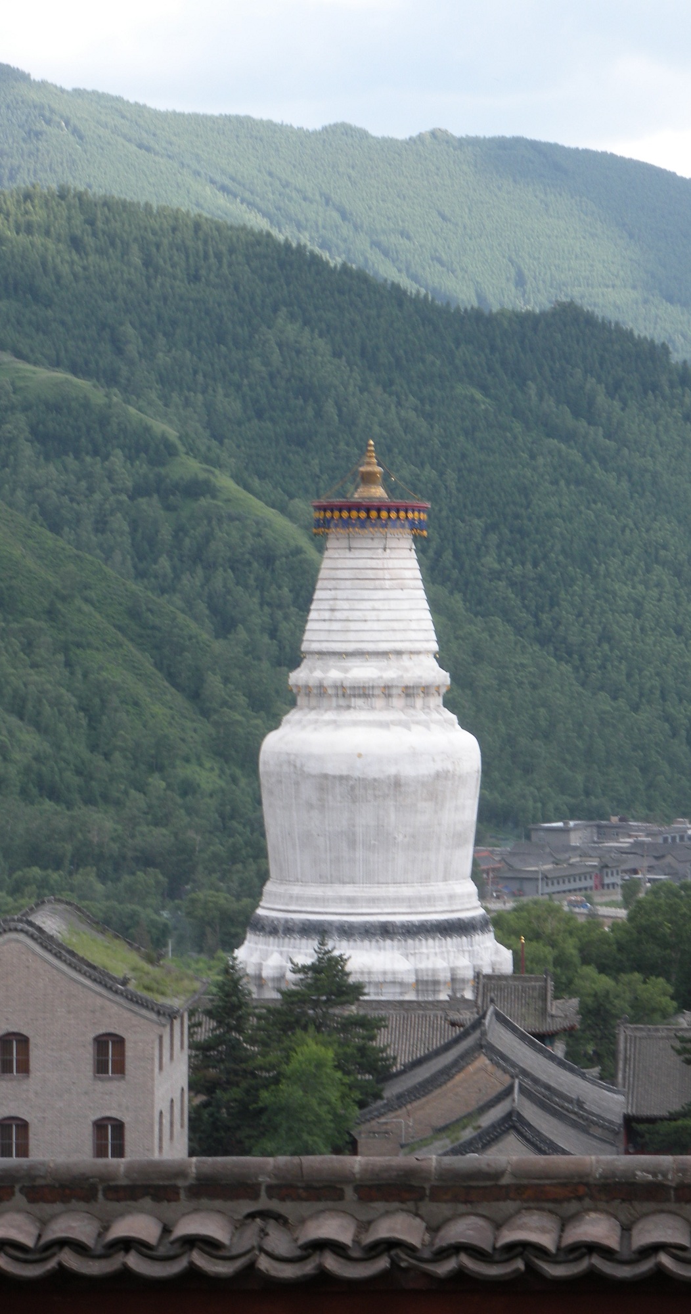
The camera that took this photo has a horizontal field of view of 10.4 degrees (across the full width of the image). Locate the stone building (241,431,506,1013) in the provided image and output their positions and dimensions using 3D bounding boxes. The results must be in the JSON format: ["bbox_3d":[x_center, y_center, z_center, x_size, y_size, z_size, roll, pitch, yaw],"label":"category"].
[{"bbox_3d":[2.030,9.100,295.000,22.500,52.000,22.500,0,0,5],"label":"stone building"}]

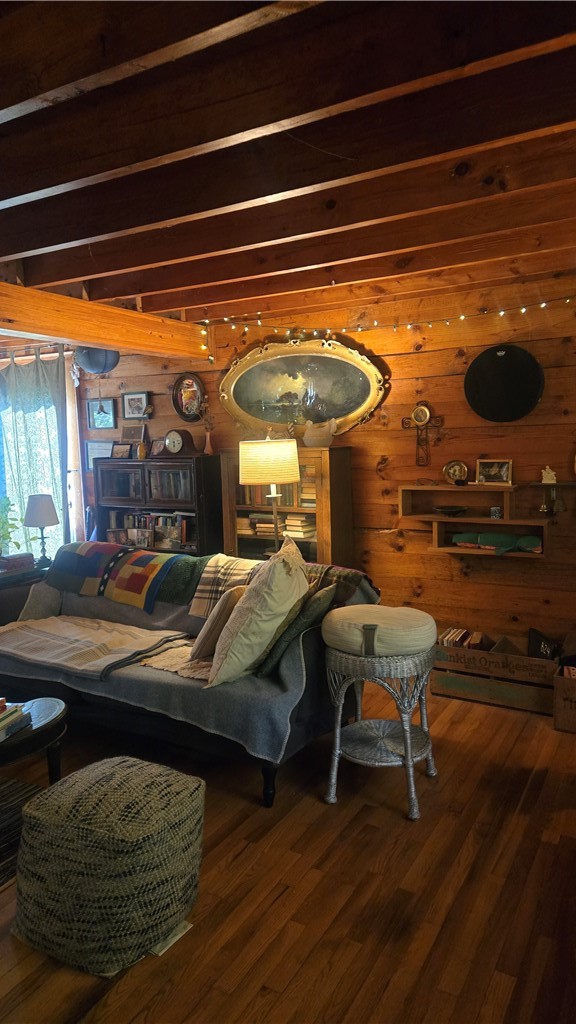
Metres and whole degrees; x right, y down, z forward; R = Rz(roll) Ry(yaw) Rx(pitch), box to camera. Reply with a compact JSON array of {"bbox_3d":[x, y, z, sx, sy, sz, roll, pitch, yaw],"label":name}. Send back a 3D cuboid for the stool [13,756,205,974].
[{"bbox_3d":[-0.515,1.020,2.015,0.395,0.400,0.370,1,7,29],"label":"stool"}]

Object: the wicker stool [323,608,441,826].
[{"bbox_3d":[0.380,0.774,2.727,0.451,0.693,0.451,-2,6,0],"label":"wicker stool"}]

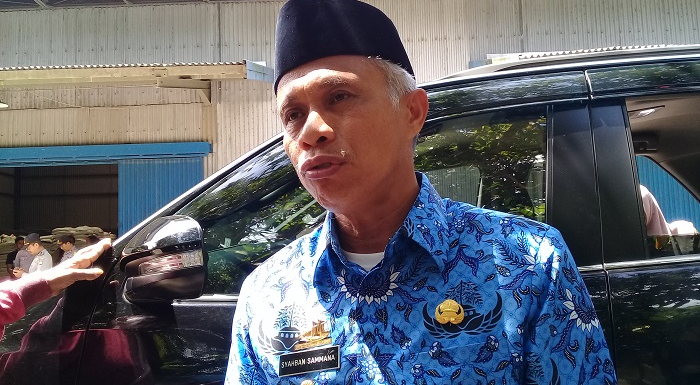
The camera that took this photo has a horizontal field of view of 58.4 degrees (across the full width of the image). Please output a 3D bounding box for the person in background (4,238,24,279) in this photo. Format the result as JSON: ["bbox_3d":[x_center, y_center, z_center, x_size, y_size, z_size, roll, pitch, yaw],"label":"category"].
[{"bbox_3d":[-4.816,1.483,9.064,0.500,1.670,0.320,0,-6,-18],"label":"person in background"}]

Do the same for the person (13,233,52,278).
[{"bbox_3d":[-3.764,1.294,7.463,0.460,1.660,0.480,1,-6,-23],"label":"person"}]

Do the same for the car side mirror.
[{"bbox_3d":[-0.422,0.152,1.420,0.220,0.200,0.130,-5,-7,30],"label":"car side mirror"}]

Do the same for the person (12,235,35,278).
[{"bbox_3d":[-4.156,1.362,8.064,0.500,1.670,0.340,-3,-6,12],"label":"person"}]

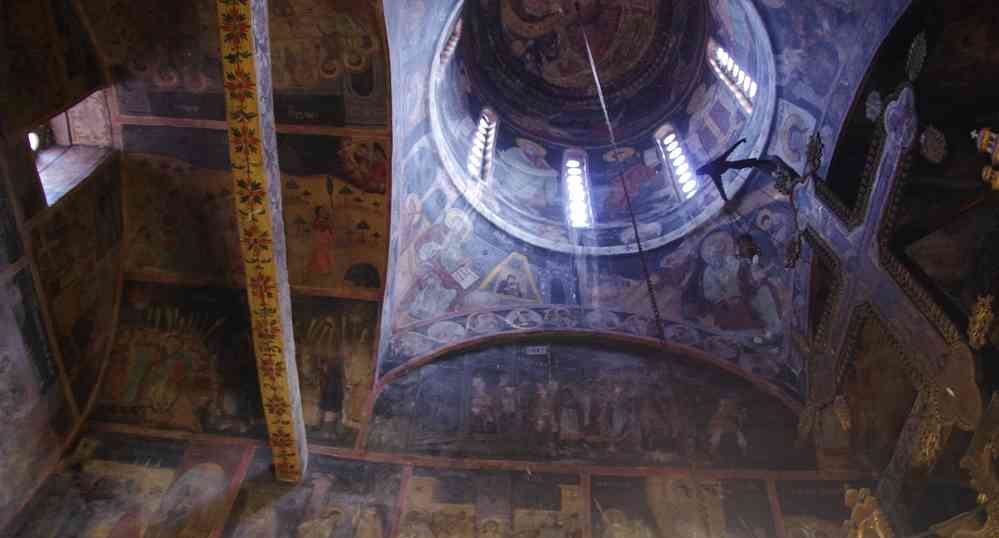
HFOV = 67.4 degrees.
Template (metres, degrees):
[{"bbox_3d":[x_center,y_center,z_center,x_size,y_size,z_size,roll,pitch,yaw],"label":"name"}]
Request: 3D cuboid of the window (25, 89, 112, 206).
[{"bbox_3d":[-3.273,-0.910,5.344,0.491,0.864,0.484,6,-57,3],"label":"window"}]

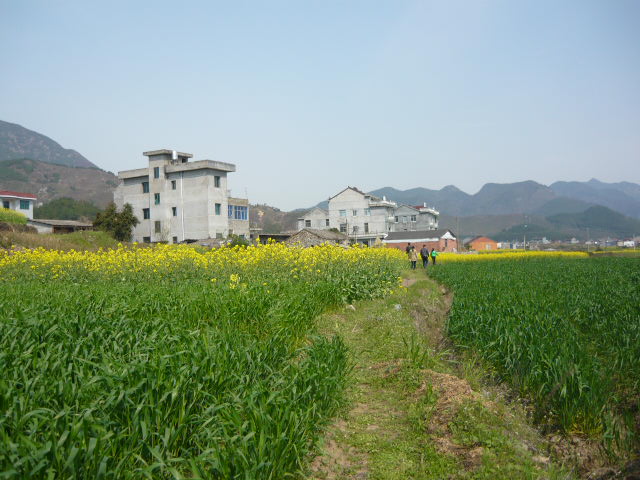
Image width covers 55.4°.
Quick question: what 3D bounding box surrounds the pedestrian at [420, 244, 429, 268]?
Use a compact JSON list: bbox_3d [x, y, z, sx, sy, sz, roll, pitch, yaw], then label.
[{"bbox_3d":[7.500,1.210,43.600,0.600,1.700,0.450,-1,-1,9],"label":"pedestrian"}]

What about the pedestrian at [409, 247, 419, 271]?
[{"bbox_3d":[6.430,1.250,41.800,0.570,1.600,0.420,-1,-1,9],"label":"pedestrian"}]

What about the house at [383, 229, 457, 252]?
[{"bbox_3d":[19.100,0.450,118.000,4.700,4.300,17.500,0,-1,-31],"label":"house"}]

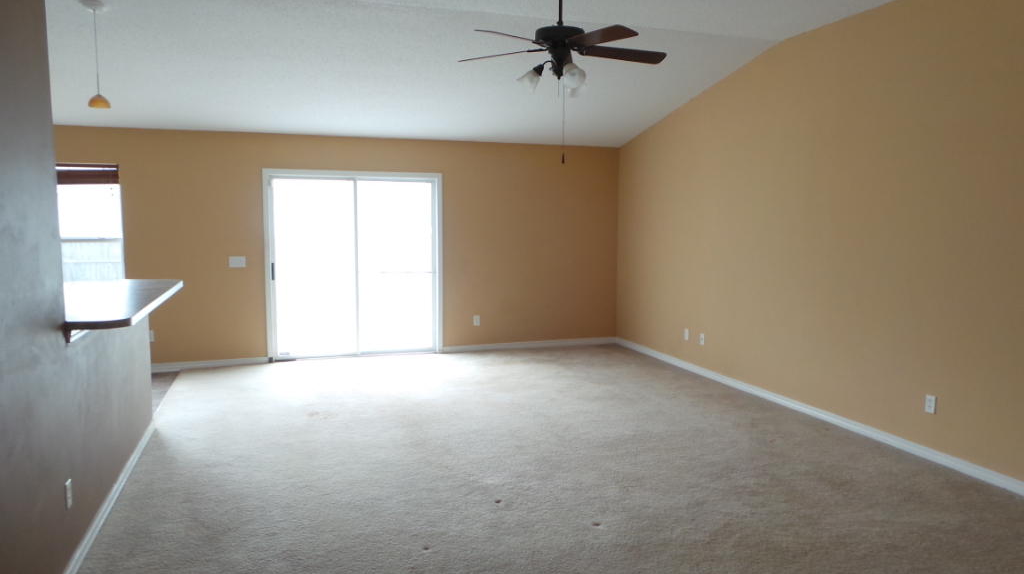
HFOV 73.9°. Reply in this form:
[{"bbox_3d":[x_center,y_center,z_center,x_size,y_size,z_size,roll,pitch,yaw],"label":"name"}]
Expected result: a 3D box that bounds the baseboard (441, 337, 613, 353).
[{"bbox_3d":[0.266,0.705,8.320,2.258,0.082,0.020,-2,6,-19],"label":"baseboard"}]

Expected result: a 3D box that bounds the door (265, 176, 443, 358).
[{"bbox_3d":[-1.712,-0.226,7.551,1.920,2.080,0.100,-2,6,-19],"label":"door"}]

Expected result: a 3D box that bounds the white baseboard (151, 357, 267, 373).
[{"bbox_3d":[-3.161,0.809,7.104,1.140,0.092,0.020,-2,6,-20],"label":"white baseboard"}]

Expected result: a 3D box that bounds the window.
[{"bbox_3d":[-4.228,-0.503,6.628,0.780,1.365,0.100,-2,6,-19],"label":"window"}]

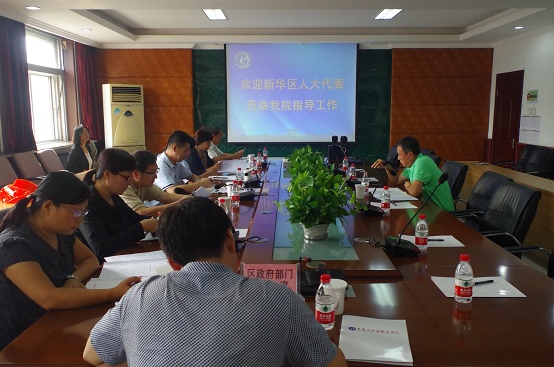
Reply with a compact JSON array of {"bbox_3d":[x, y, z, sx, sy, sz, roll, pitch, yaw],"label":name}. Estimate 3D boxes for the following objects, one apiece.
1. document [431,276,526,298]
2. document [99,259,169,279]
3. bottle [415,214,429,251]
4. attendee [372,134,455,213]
[{"bbox_3d":[0.794,0.408,1.895,0.295,0.004,0.215,0,9,0],"label":"document"},{"bbox_3d":[-0.607,0.367,2.086,0.300,0.015,0.210,-2,9,-10],"label":"document"},{"bbox_3d":[0.711,0.247,2.332,0.061,0.177,0.061,0,9,0],"label":"bottle"},{"bbox_3d":[1.149,0.212,4.029,0.760,1.250,0.520,1,9,6],"label":"attendee"}]

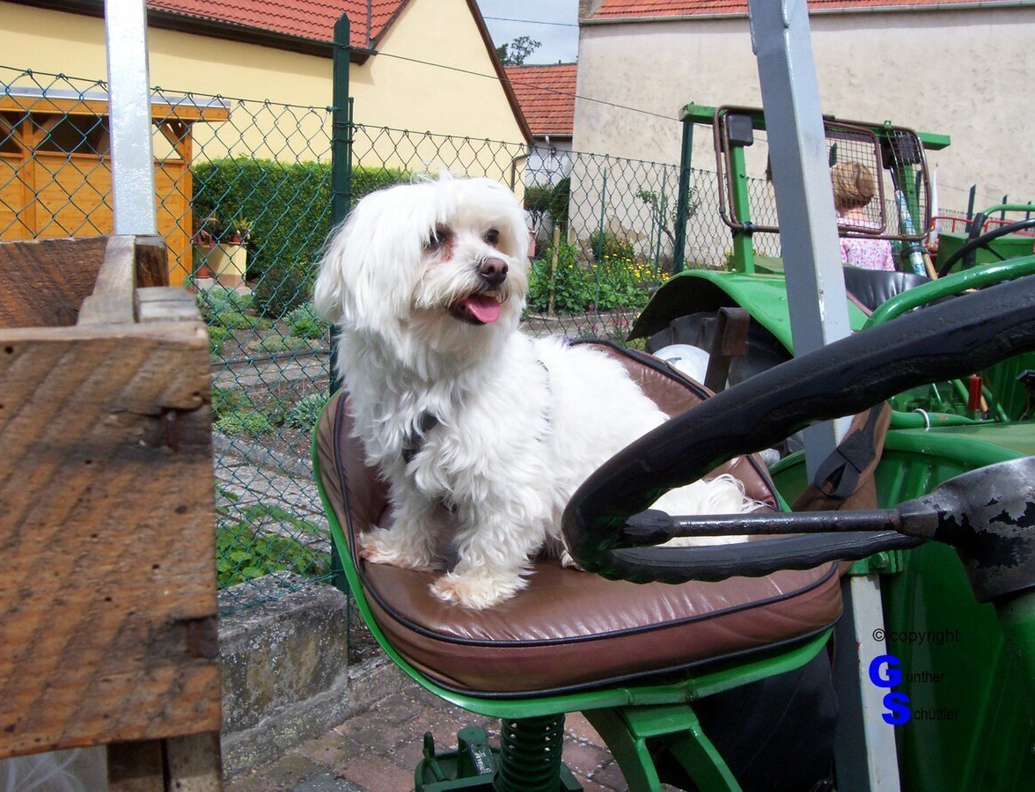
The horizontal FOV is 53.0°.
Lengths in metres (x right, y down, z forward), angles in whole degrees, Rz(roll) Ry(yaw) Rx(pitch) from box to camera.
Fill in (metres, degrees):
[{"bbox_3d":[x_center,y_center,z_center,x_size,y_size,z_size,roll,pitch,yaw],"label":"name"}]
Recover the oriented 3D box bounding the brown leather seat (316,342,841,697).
[{"bbox_3d":[0.064,0.086,1.062,0.480,0.260,0.410,-2,11,-25],"label":"brown leather seat"}]

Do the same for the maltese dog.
[{"bbox_3d":[0.026,-0.026,1.051,0.395,0.378,0.230,-4,12,-32],"label":"maltese dog"}]

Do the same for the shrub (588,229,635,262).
[{"bbox_3d":[1.642,-2.543,18.000,0.850,0.780,0.800,2,10,0],"label":"shrub"}]

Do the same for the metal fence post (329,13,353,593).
[{"bbox_3d":[-0.466,-0.204,2.743,0.045,1.546,0.045,10,13,39],"label":"metal fence post"}]

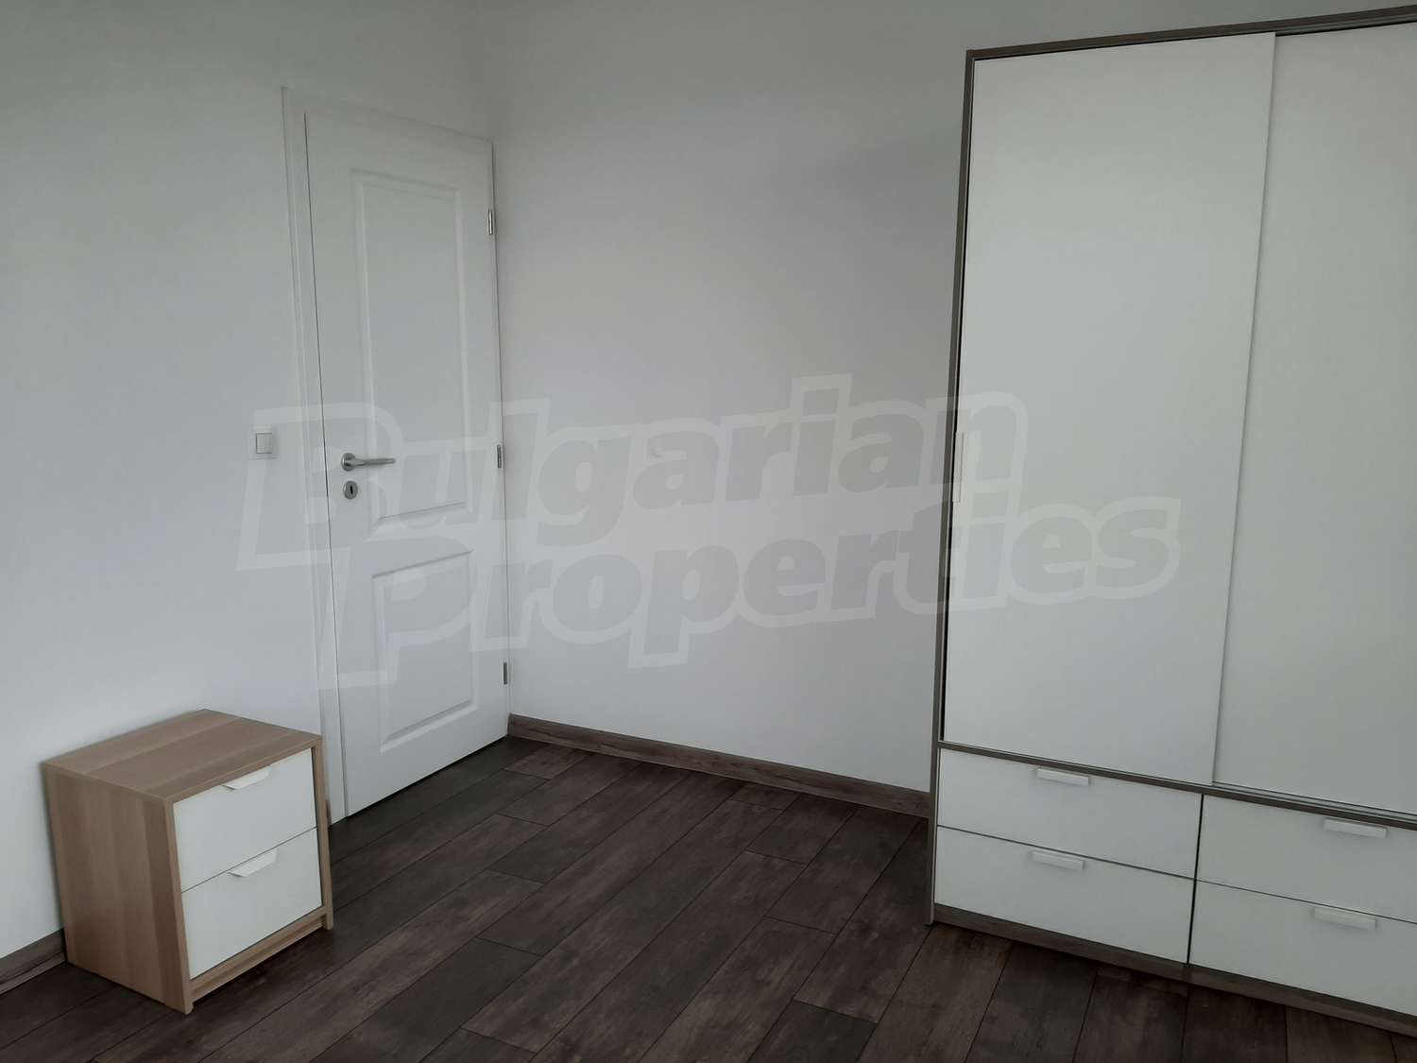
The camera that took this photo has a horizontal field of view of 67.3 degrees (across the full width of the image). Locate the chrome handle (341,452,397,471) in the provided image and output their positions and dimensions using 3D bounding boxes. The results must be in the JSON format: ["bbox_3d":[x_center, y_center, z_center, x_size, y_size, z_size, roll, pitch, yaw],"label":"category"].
[{"bbox_3d":[-1.000,-0.208,3.138,0.055,0.053,0.161,5,11,26],"label":"chrome handle"}]

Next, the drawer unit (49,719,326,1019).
[{"bbox_3d":[-1.200,0.741,2.492,0.417,0.485,0.404,5,11,27],"label":"drawer unit"}]

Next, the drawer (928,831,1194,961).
[{"bbox_3d":[0.917,0.805,2.688,0.569,0.200,0.480,5,11,26],"label":"drawer"}]

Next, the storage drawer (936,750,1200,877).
[{"bbox_3d":[0.917,0.607,2.653,0.569,0.196,0.480,5,11,26],"label":"storage drawer"}]

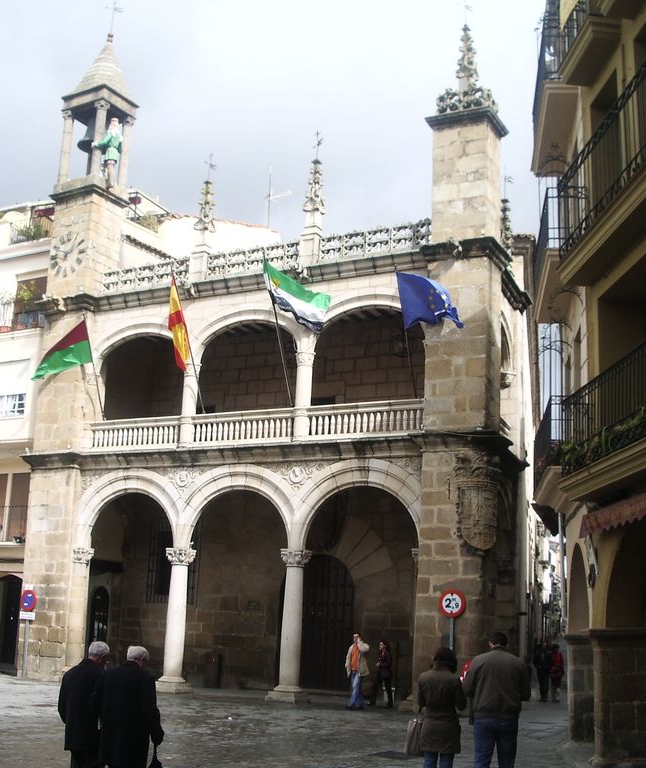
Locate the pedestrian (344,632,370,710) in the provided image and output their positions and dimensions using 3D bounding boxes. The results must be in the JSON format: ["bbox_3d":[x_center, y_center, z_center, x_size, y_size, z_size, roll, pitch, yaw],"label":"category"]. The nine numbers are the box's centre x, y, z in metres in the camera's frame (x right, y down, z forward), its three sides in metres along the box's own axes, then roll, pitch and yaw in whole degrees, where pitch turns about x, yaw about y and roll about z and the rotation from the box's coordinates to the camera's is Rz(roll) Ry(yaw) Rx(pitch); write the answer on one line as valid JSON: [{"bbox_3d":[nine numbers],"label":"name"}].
[{"bbox_3d":[0.831,6.895,24.876,0.620,1.753,0.420,-2,-12,18],"label":"pedestrian"}]

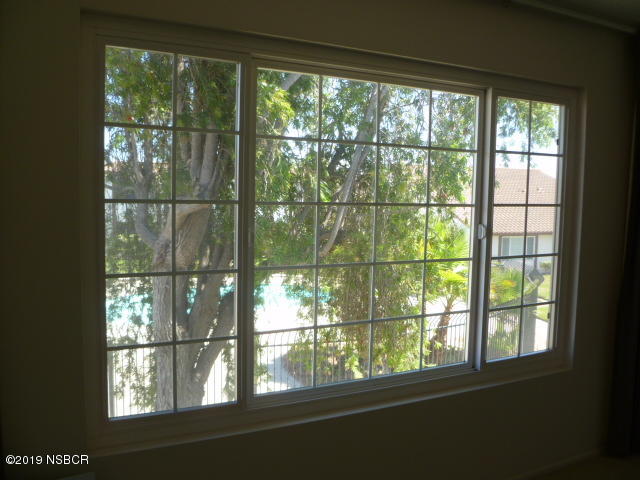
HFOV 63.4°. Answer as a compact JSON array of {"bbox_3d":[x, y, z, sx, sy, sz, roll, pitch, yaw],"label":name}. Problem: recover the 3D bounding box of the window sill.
[{"bbox_3d":[0.268,0.695,2.375,2.443,0.097,0.100,-1,5,-25],"label":"window sill"}]

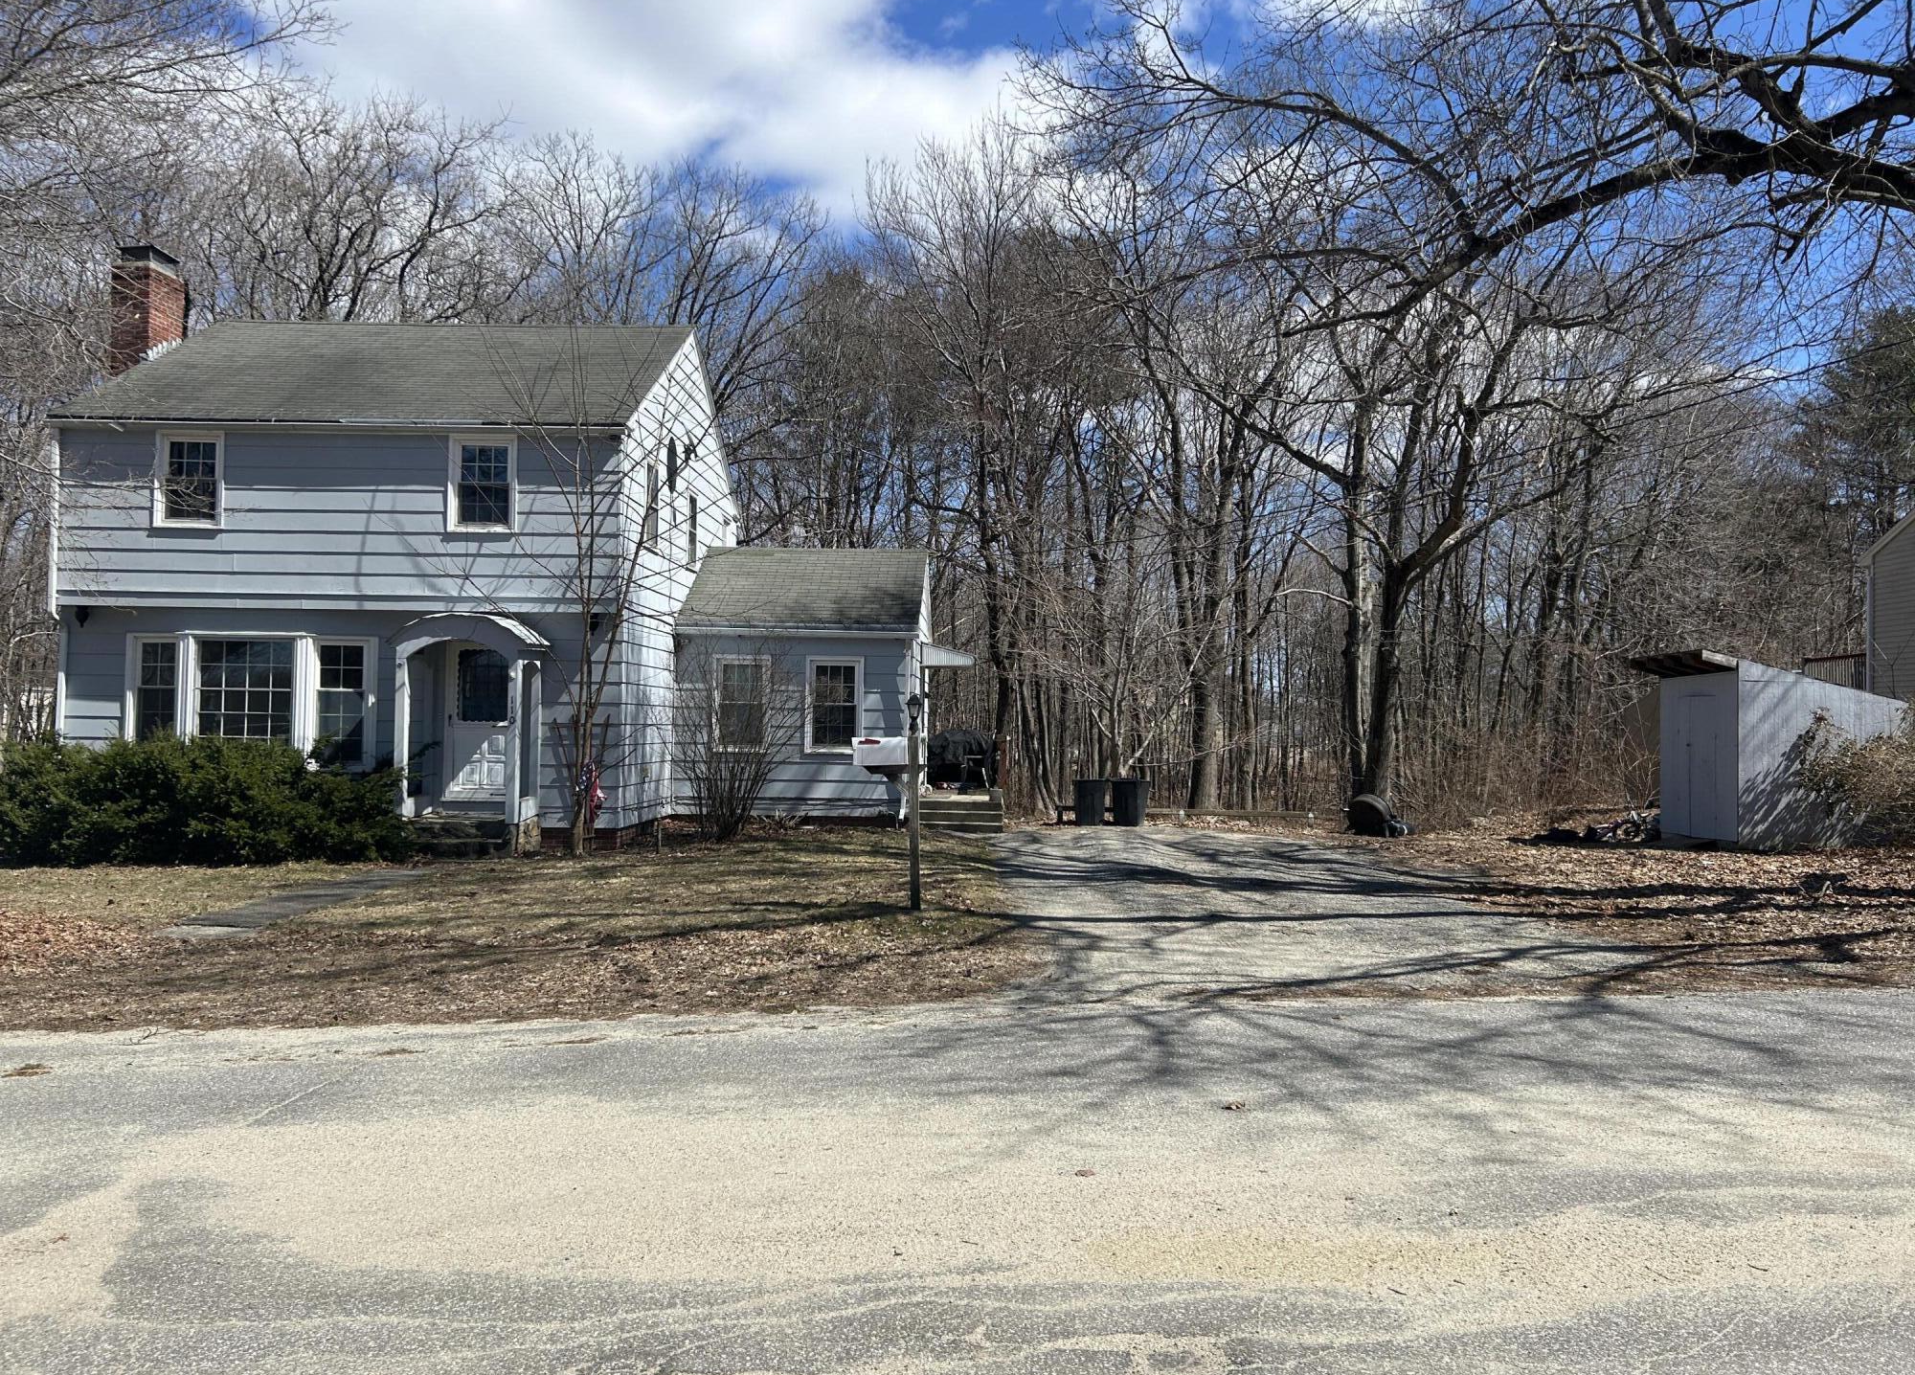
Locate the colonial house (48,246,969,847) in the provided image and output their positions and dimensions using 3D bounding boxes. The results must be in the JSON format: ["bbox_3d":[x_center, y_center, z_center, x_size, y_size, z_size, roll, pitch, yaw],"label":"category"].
[{"bbox_3d":[-6.100,-1.992,22.304,11.250,8.250,8.850,1,-1,2],"label":"colonial house"}]

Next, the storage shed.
[{"bbox_3d":[12.238,0.921,21.868,2.960,2.830,2.440,1,-1,2],"label":"storage shed"}]

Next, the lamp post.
[{"bbox_3d":[-0.351,0.950,12.093,0.130,1.860,0.130,1,-1,2],"label":"lamp post"}]

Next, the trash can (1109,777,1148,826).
[{"bbox_3d":[2.855,1.906,24.091,0.590,0.784,0.600,1,-1,2],"label":"trash can"}]

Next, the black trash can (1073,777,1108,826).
[{"bbox_3d":[2.225,1.908,24.108,0.550,0.785,0.600,1,-1,2],"label":"black trash can"}]

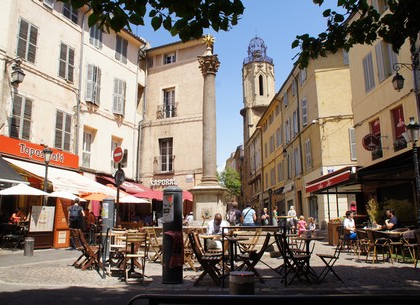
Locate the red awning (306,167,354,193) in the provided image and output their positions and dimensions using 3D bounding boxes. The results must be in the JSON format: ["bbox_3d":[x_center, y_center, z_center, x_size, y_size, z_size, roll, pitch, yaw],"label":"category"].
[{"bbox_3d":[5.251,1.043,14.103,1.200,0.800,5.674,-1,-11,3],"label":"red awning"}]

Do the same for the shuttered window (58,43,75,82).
[{"bbox_3d":[-7.428,-4.648,17.950,0.120,1.900,1.030,-4,-11,21],"label":"shuttered window"}]

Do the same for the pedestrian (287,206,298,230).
[{"bbox_3d":[4.553,3.811,19.174,0.500,1.630,0.350,0,-10,0],"label":"pedestrian"}]

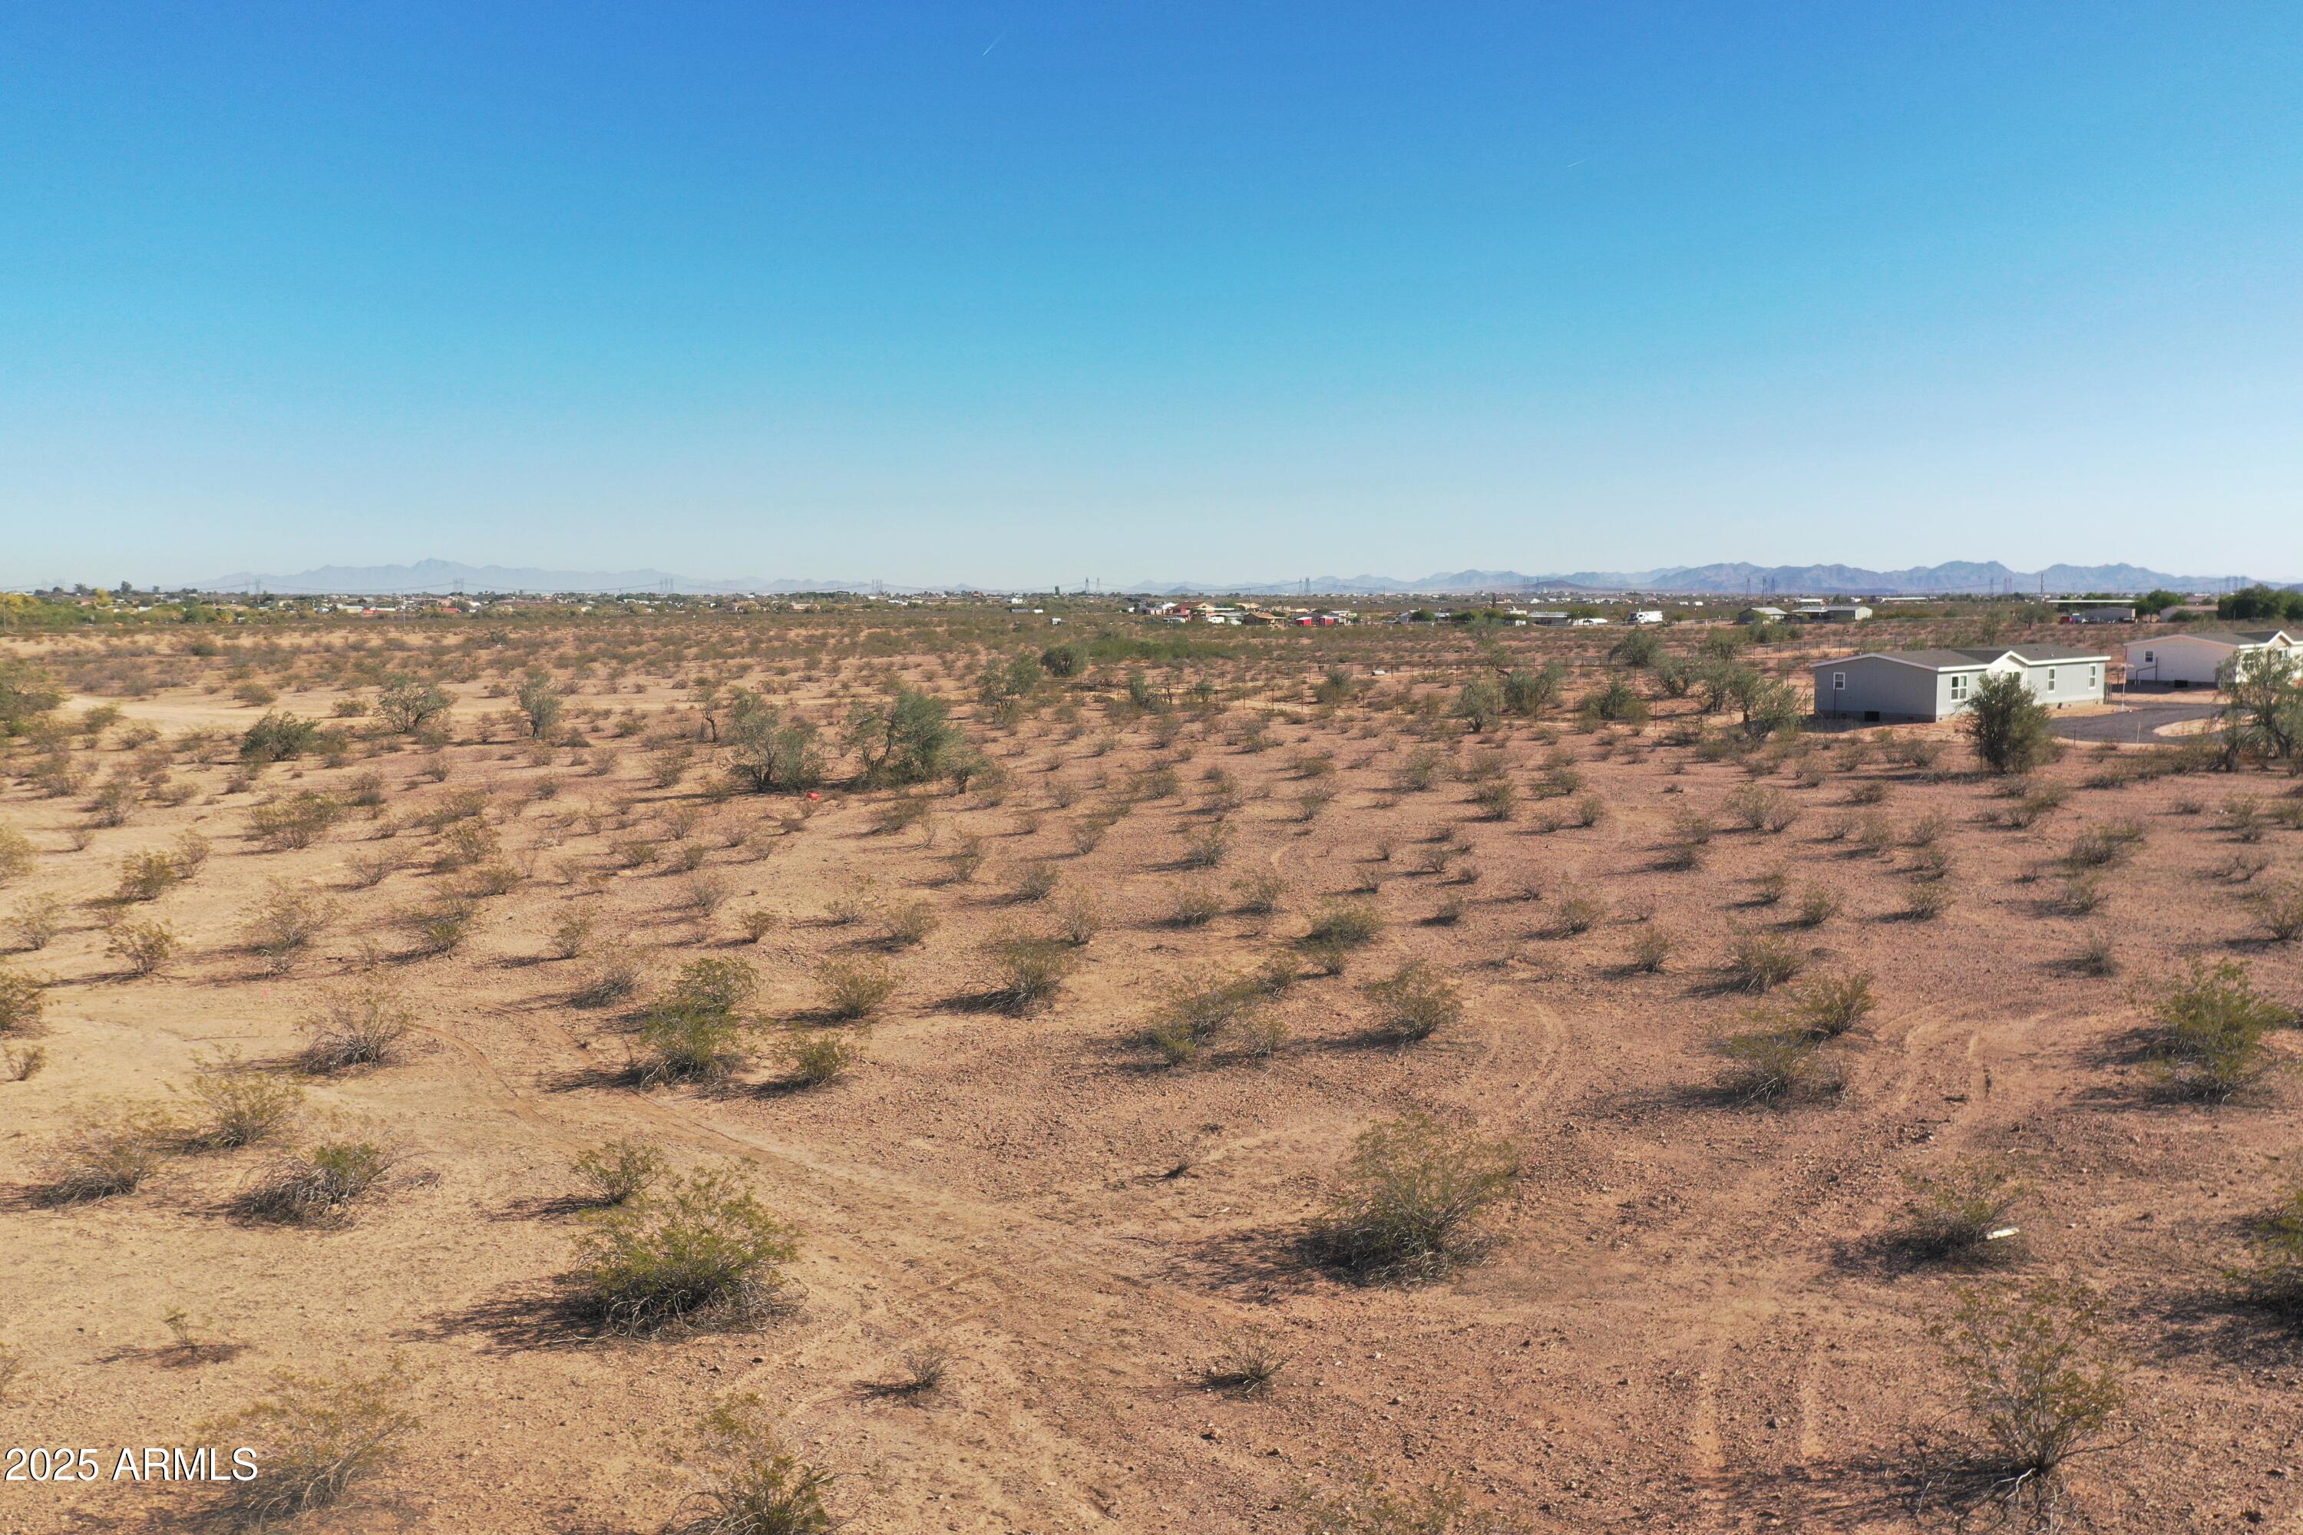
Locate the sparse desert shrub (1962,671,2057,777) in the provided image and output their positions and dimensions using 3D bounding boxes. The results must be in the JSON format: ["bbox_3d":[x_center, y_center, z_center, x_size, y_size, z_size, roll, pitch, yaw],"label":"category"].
[{"bbox_3d":[36.851,-1.909,76.926,3.677,4.321,3.383,0,6,0],"label":"sparse desert shrub"}]

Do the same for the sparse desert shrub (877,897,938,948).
[{"bbox_3d":[-5.336,3.418,39.377,1.295,1.079,1.191,0,6,0],"label":"sparse desert shrub"}]

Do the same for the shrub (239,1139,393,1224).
[{"bbox_3d":[-10.883,5.318,23.284,1.914,0.807,1.723,-3,6,-26],"label":"shrub"}]

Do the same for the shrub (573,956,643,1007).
[{"bbox_3d":[-10.352,4.088,34.085,1.295,0.816,1.036,0,6,0],"label":"shrub"}]

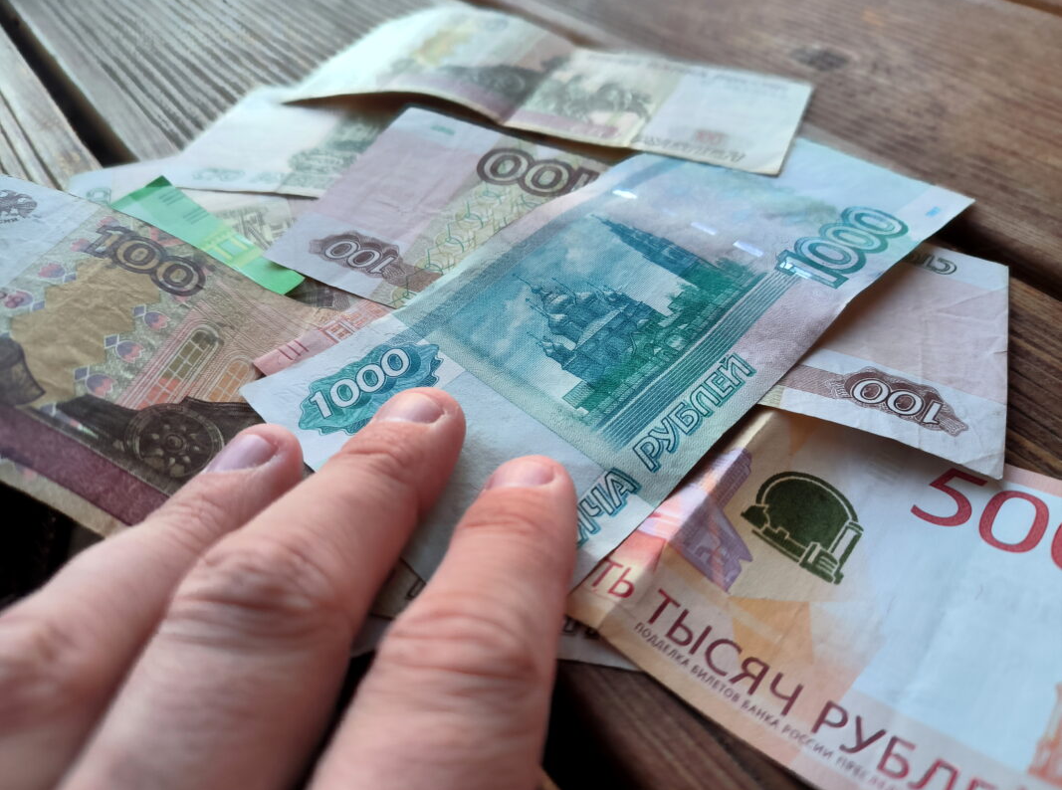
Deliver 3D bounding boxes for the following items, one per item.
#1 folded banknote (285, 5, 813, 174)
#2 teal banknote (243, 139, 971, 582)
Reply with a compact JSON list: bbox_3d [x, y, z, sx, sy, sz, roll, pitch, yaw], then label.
[{"bbox_3d":[0.005,-0.096,0.223,0.148,0.011,0.065,15,48,15],"label":"folded banknote"},{"bbox_3d":[0.026,-0.023,0.156,0.156,0.009,0.069,-36,55,-29],"label":"teal banknote"}]

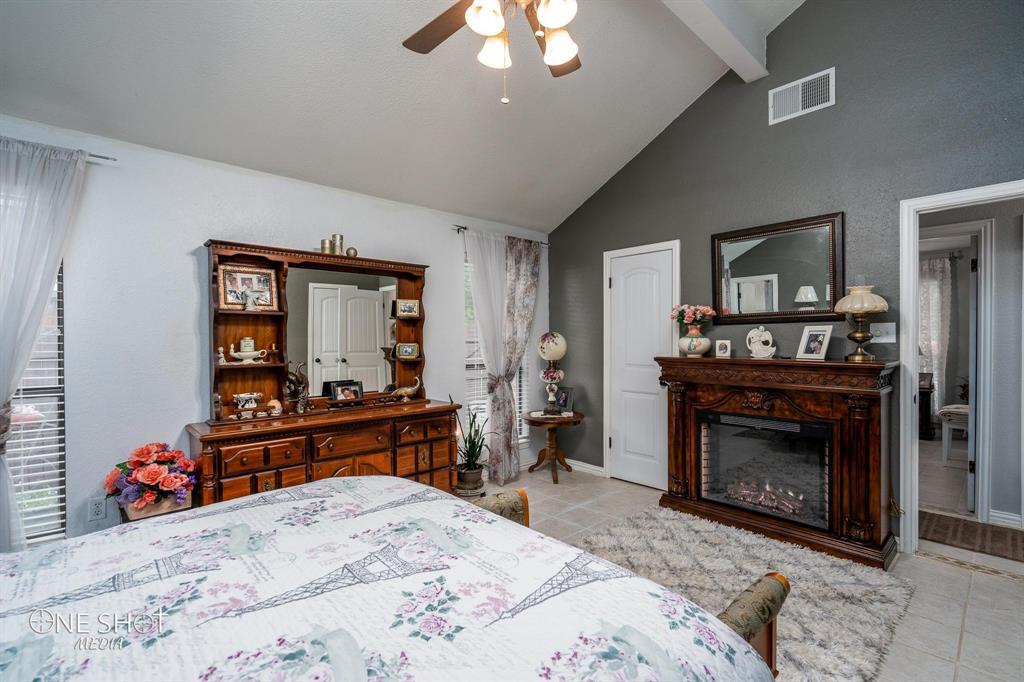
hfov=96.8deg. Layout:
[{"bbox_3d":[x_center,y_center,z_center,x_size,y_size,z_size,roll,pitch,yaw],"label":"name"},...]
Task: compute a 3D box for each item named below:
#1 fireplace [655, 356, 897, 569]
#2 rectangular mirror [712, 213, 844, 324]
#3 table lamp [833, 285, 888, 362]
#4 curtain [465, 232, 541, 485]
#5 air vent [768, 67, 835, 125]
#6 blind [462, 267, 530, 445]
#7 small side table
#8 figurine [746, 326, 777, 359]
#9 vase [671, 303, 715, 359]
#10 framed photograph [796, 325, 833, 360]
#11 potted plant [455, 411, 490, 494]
[{"bbox_3d":[1.704,0.696,3.107,0.345,1.132,1.375,0,0,-43],"label":"fireplace"},{"bbox_3d":[1.834,-0.469,3.194,0.045,0.695,0.845,0,0,-43],"label":"rectangular mirror"},{"bbox_3d":[2.091,-0.105,2.729,0.268,0.475,0.268,0,0,-43],"label":"table lamp"},{"bbox_3d":[-0.032,0.147,4.193,0.900,2.230,0.220,0,0,-41],"label":"curtain"},{"bbox_3d":[1.960,-1.653,3.089,0.020,0.244,0.394,0,0,-43],"label":"air vent"},{"bbox_3d":[-0.123,0.160,4.353,0.780,1.730,0.060,0,0,-41],"label":"blind"},{"bbox_3d":[0.388,0.979,4.260,0.580,0.567,0.580,0,0,0],"label":"small side table"},{"bbox_3d":[1.718,0.020,3.139,0.090,0.220,0.190,0,0,-43],"label":"figurine"},{"bbox_3d":[1.390,-0.065,3.475,0.290,0.400,0.310,0,0,-43],"label":"vase"},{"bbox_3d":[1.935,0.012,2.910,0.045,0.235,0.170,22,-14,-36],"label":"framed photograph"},{"bbox_3d":[-0.314,0.915,3.810,0.300,0.690,0.300,0,0,0],"label":"potted plant"}]

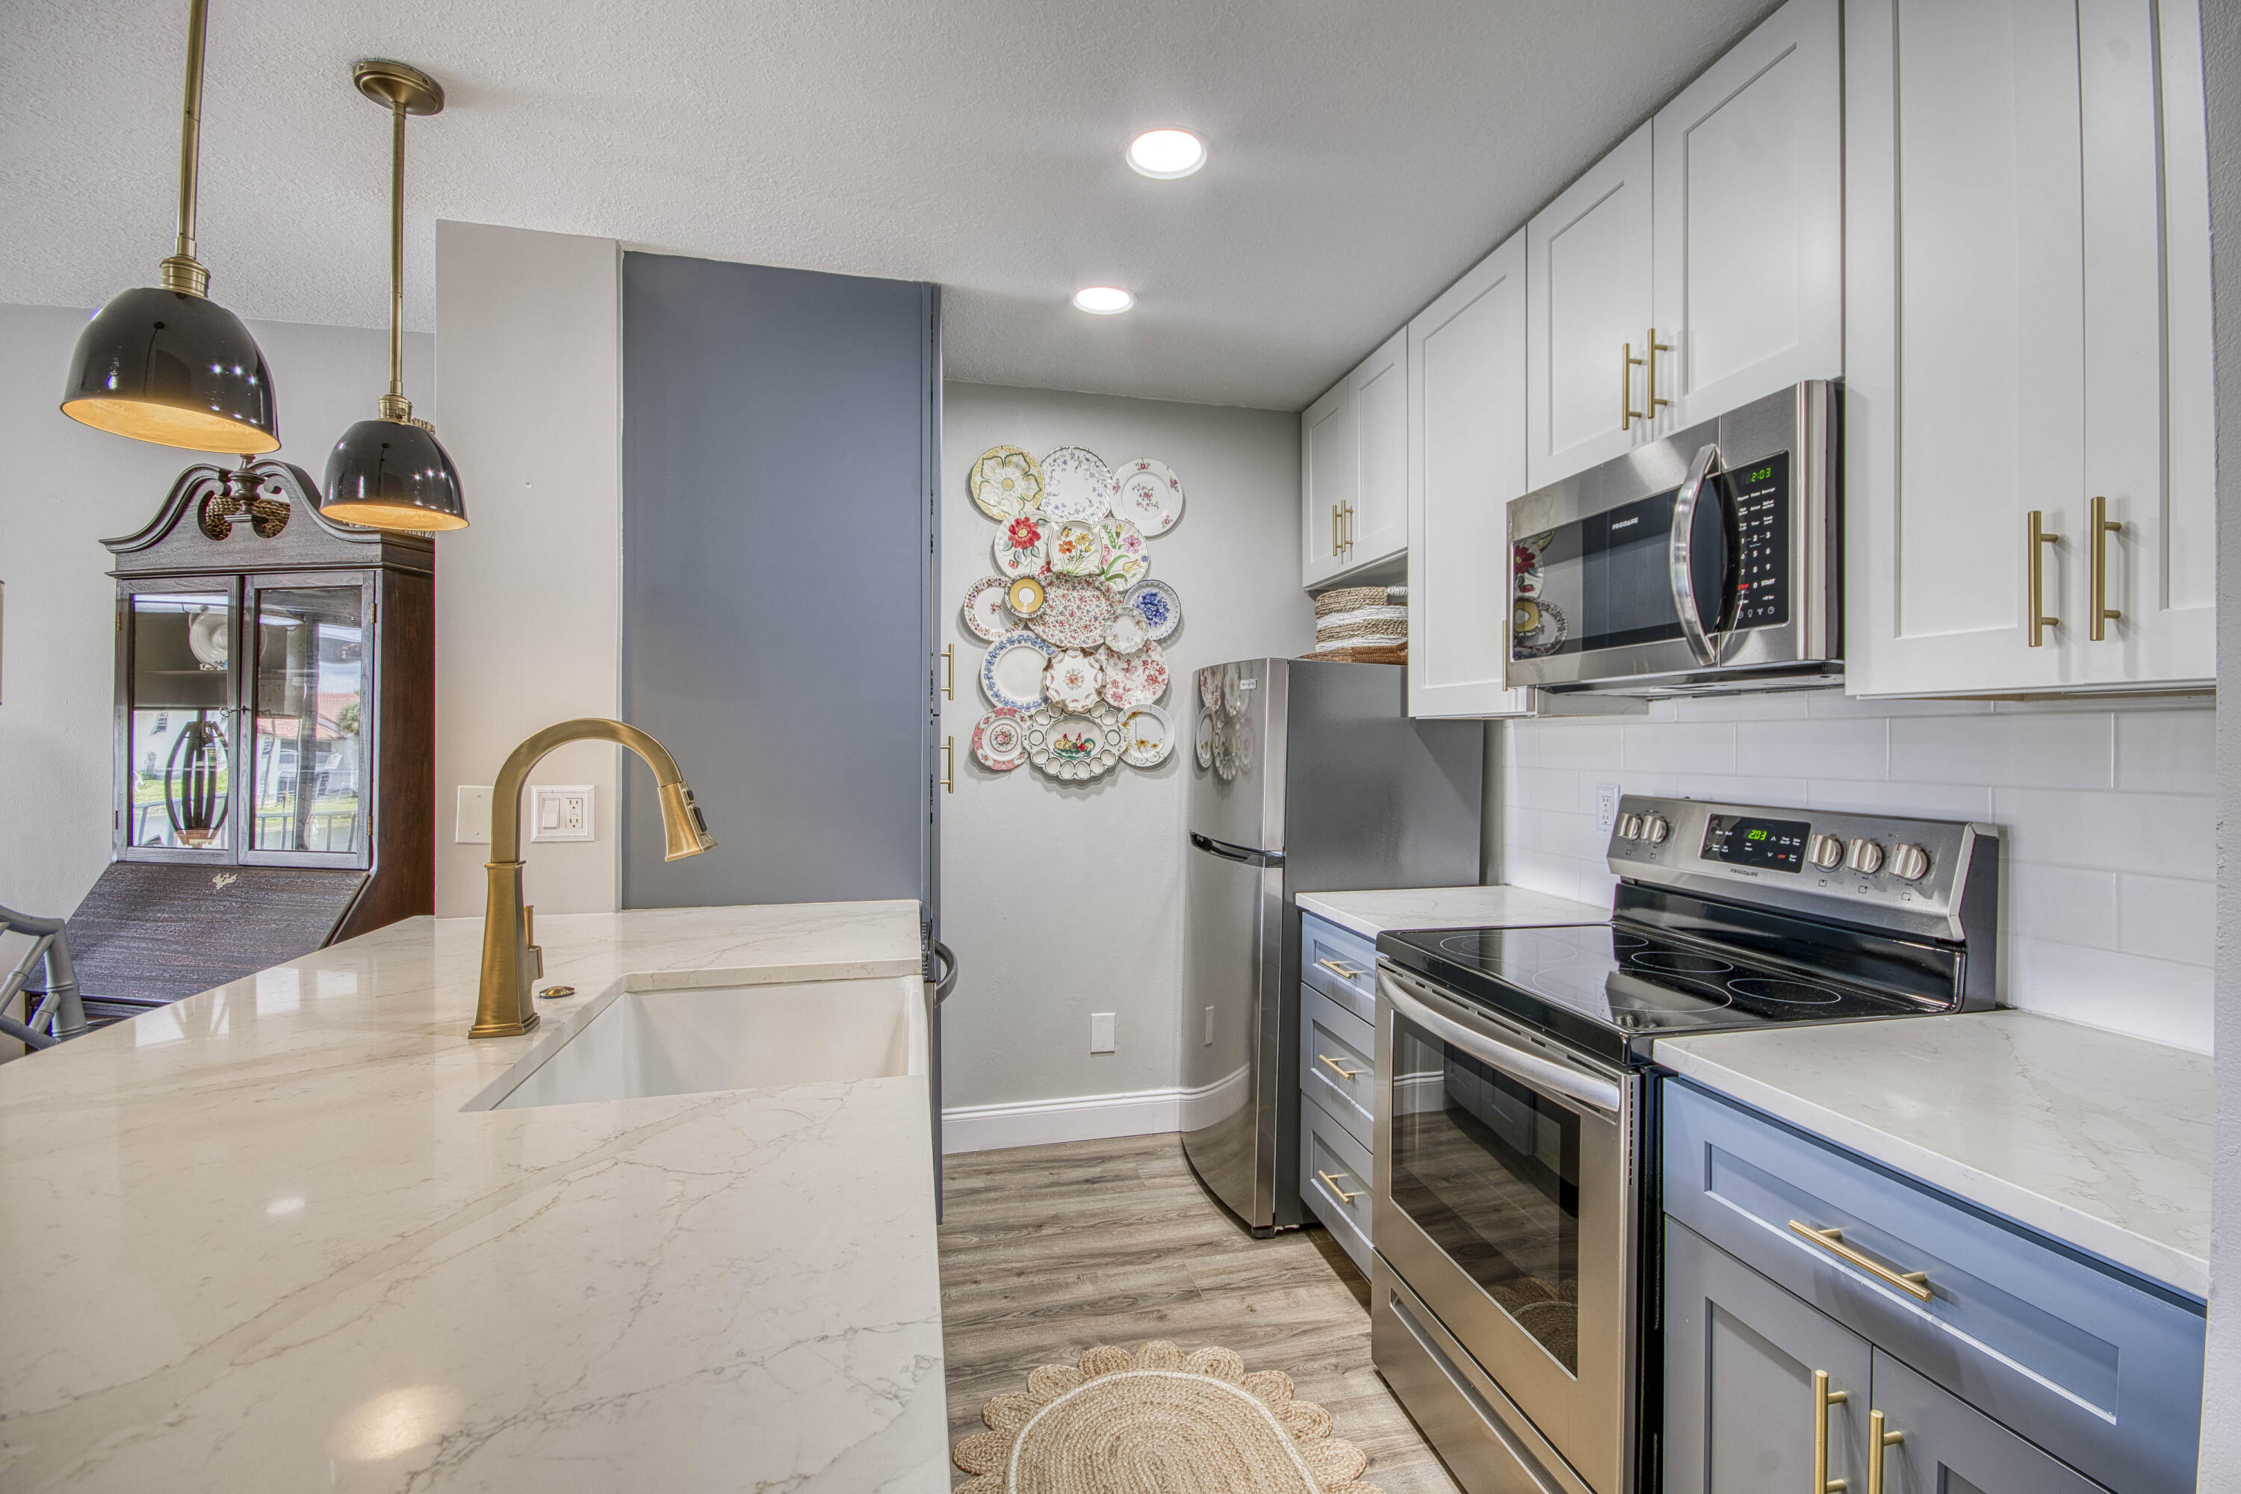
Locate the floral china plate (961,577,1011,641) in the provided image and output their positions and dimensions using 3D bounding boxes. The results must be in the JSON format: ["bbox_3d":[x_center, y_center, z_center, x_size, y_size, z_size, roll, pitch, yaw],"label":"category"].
[{"bbox_3d":[-0.400,-0.450,3.052,0.222,0.222,0.027,0,0,-12],"label":"floral china plate"}]

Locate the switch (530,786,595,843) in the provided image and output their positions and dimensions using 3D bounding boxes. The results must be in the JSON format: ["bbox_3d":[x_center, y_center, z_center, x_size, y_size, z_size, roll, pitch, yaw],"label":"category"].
[{"bbox_3d":[-1.249,0.152,2.093,0.128,0.124,0.013,0,0,-12],"label":"switch"}]

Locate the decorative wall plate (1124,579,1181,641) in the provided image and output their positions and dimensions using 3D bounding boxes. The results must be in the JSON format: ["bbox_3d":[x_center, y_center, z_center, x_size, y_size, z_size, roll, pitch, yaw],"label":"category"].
[{"bbox_3d":[0.104,-0.457,3.135,0.206,0.206,0.024,0,0,-12],"label":"decorative wall plate"}]

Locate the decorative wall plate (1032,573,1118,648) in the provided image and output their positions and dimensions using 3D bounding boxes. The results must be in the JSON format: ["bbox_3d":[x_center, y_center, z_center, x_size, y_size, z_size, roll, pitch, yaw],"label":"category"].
[{"bbox_3d":[-0.145,-0.435,3.003,0.304,0.255,0.030,0,0,-12],"label":"decorative wall plate"}]

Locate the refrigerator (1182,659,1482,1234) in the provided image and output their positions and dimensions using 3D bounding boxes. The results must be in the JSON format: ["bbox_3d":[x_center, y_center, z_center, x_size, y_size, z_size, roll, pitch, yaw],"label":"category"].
[{"bbox_3d":[0.603,0.531,2.813,0.719,1.524,0.600,0,0,-12],"label":"refrigerator"}]

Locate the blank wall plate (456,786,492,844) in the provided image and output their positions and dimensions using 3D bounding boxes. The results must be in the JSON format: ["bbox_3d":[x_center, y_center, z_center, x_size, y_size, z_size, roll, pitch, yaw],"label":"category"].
[{"bbox_3d":[-1.481,0.158,2.150,0.081,0.128,0.008,0,0,-12],"label":"blank wall plate"}]

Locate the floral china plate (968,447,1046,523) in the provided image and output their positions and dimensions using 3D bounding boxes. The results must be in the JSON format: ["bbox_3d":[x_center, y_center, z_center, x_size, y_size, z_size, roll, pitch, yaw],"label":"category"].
[{"bbox_3d":[-0.357,-0.834,2.964,0.235,0.253,0.030,0,0,-12],"label":"floral china plate"}]

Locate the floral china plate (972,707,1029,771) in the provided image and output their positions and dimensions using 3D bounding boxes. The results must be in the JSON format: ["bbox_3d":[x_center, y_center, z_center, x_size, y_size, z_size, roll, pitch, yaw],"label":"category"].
[{"bbox_3d":[-0.375,-0.025,3.035,0.206,0.206,0.024,0,0,-12],"label":"floral china plate"}]

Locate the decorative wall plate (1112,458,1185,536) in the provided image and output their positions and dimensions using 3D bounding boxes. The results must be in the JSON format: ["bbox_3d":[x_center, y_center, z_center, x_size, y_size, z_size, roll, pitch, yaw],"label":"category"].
[{"bbox_3d":[0.095,-0.844,3.157,0.260,0.266,0.027,0,0,-12],"label":"decorative wall plate"}]

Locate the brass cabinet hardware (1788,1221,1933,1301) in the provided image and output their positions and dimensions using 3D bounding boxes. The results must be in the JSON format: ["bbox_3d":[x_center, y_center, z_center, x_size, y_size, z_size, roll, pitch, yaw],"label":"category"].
[{"bbox_3d":[0.822,0.564,1.032,0.036,0.012,0.157,0,0,-12],"label":"brass cabinet hardware"}]

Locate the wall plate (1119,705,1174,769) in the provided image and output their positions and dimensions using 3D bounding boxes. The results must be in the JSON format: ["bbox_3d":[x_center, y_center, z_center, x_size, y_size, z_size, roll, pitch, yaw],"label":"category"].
[{"bbox_3d":[0.081,-0.035,3.130,0.212,0.212,0.024,0,0,-12],"label":"wall plate"}]

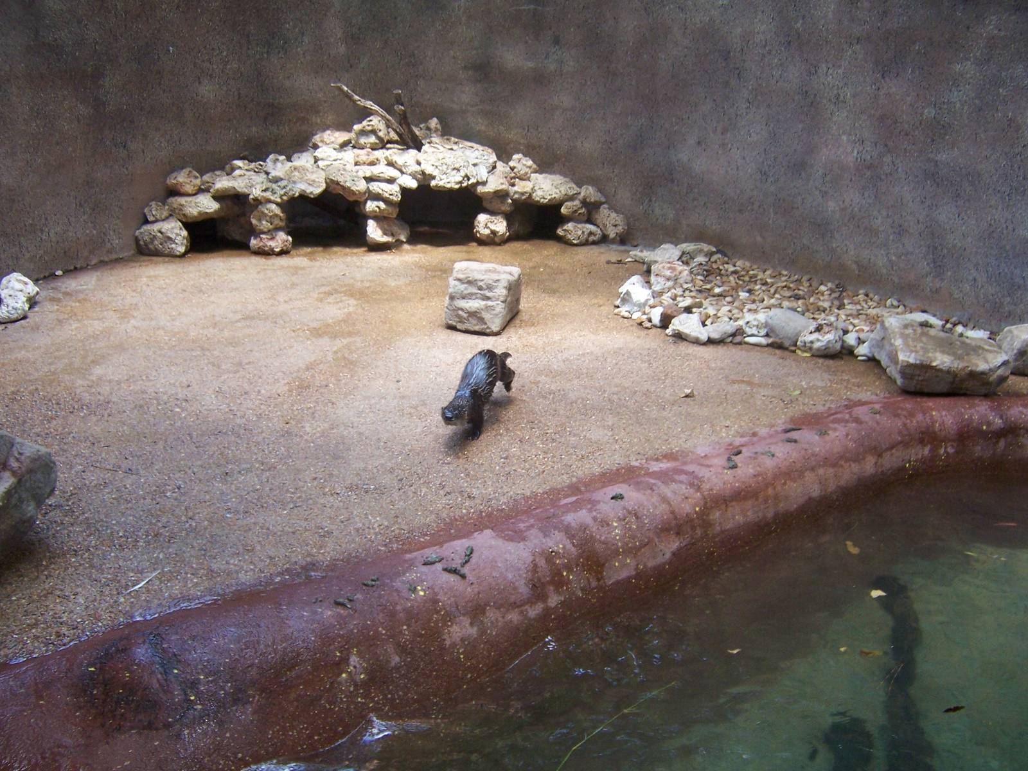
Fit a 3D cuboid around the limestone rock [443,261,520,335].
[{"bbox_3d":[-0.168,-0.473,5.232,0.335,0.262,0.310,6,27,13],"label":"limestone rock"}]

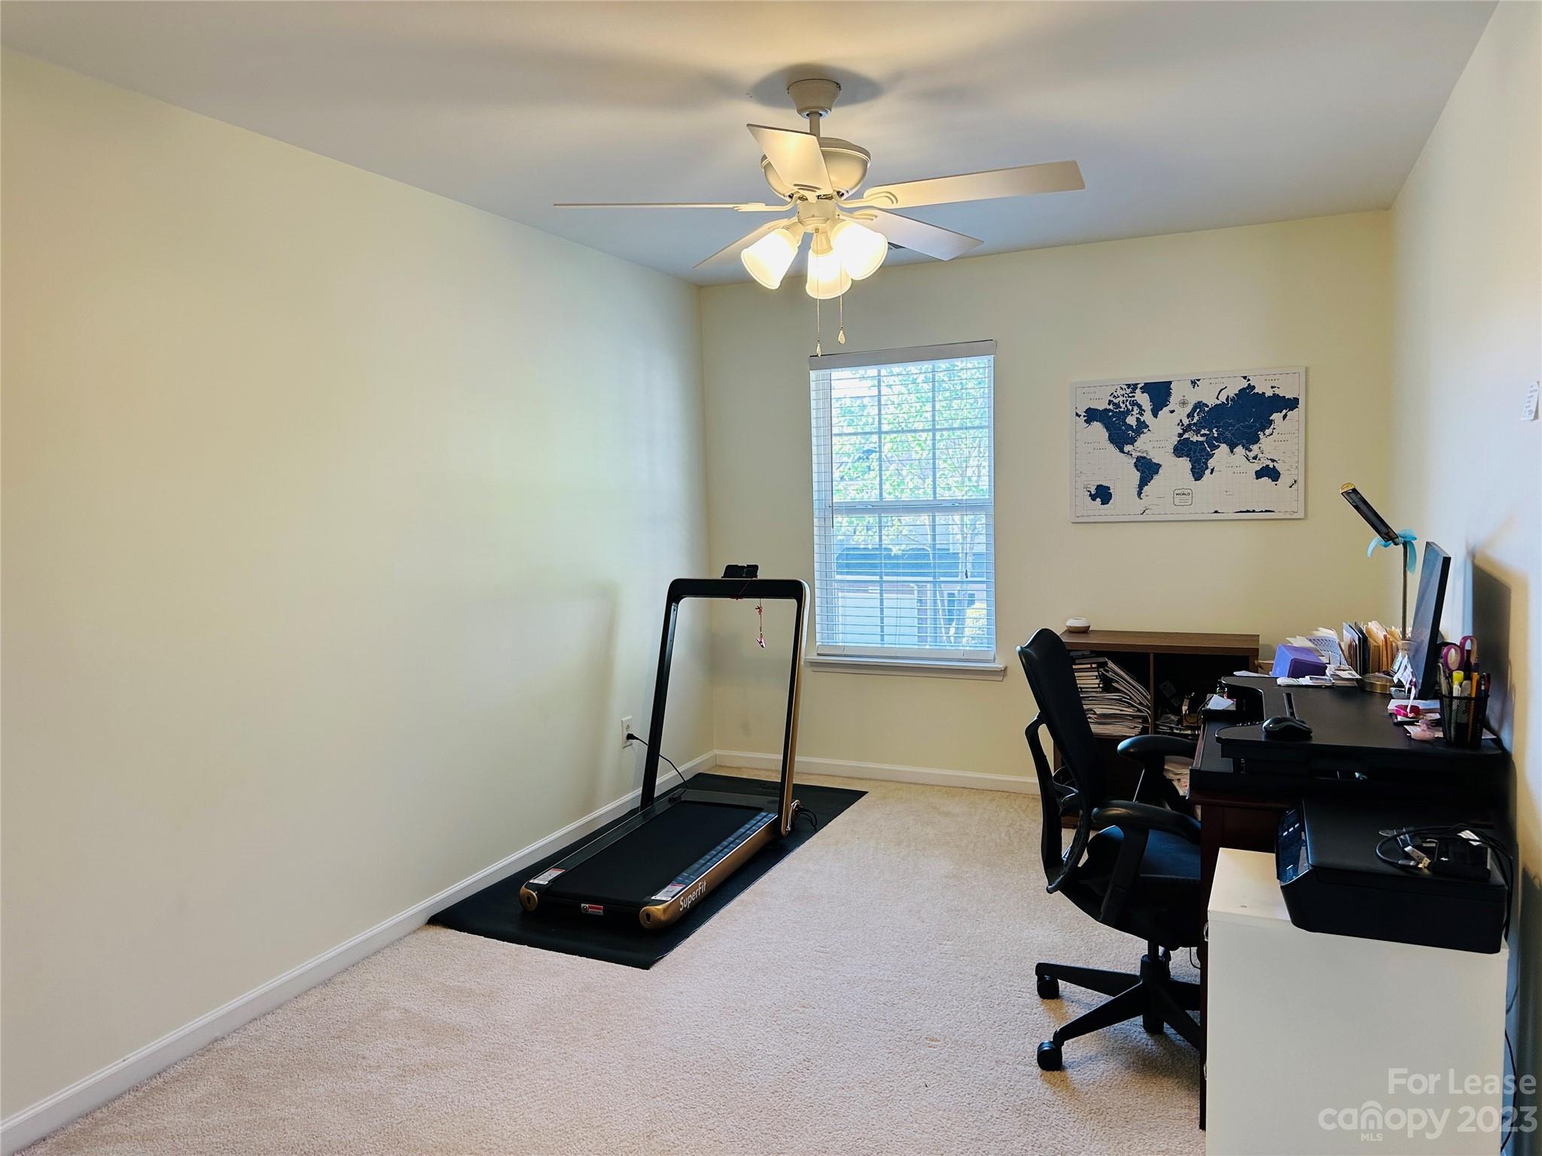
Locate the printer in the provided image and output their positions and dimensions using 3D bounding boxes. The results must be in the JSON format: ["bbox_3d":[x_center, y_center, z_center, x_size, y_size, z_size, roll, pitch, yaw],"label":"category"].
[{"bbox_3d":[1.123,0.536,1.986,0.345,0.117,0.440,1,5,24],"label":"printer"}]

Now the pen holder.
[{"bbox_3d":[1.414,0.291,2.190,0.082,0.100,0.082,1,5,24],"label":"pen holder"}]

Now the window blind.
[{"bbox_3d":[0.618,-0.337,5.041,0.888,1.457,0.065,1,5,24],"label":"window blind"}]

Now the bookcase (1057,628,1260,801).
[{"bbox_3d":[1.597,0.638,4.427,0.770,0.775,0.385,1,5,24],"label":"bookcase"}]

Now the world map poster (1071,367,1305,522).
[{"bbox_3d":[1.738,-0.547,4.501,0.912,0.610,0.025,1,5,24],"label":"world map poster"}]

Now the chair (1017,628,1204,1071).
[{"bbox_3d":[0.952,0.664,2.656,0.660,1.060,0.700,1,5,26],"label":"chair"}]

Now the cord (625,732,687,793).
[{"bbox_3d":[-0.509,0.826,4.733,0.230,0.260,0.150,1,5,24],"label":"cord"}]

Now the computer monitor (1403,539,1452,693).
[{"bbox_3d":[1.627,0.109,2.660,0.160,0.360,0.545,1,5,28],"label":"computer monitor"}]

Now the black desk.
[{"bbox_3d":[1.415,0.736,2.737,0.590,0.875,1.200,1,5,24],"label":"black desk"}]

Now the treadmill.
[{"bbox_3d":[-0.396,0.553,4.130,0.690,1.090,1.290,1,5,24],"label":"treadmill"}]

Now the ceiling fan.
[{"bbox_3d":[0.117,-0.974,2.747,1.310,0.550,1.310,1,5,24],"label":"ceiling fan"}]

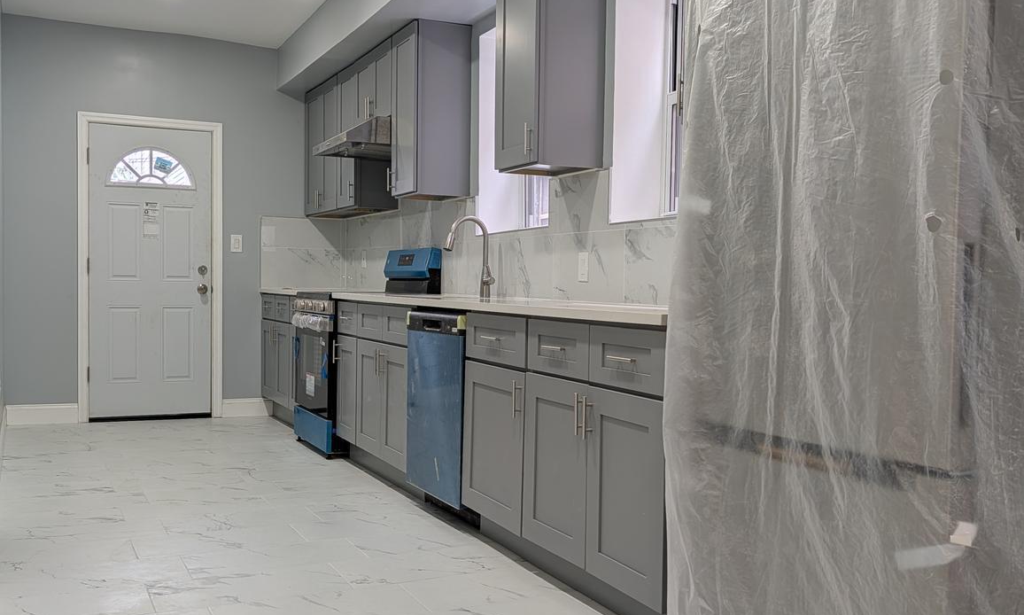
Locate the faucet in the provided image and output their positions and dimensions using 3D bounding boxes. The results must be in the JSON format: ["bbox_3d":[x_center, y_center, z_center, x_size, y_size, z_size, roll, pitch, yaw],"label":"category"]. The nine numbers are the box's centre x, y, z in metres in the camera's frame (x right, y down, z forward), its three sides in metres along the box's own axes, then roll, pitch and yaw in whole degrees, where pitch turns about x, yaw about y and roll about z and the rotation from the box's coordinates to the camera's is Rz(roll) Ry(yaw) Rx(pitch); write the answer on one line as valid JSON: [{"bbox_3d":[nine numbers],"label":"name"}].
[{"bbox_3d":[-0.210,-0.252,4.721,0.260,0.414,0.105,0,2,-26],"label":"faucet"}]

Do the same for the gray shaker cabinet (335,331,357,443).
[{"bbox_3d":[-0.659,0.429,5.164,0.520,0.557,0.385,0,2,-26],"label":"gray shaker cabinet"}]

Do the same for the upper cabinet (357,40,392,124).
[{"bbox_3d":[-0.683,-1.305,5.671,0.320,0.447,0.730,0,2,-26],"label":"upper cabinet"}]

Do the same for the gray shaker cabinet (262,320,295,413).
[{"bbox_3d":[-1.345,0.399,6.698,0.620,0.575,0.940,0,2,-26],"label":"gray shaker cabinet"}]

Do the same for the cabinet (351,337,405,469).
[{"bbox_3d":[-0.374,0.463,4.780,0.625,0.564,0.840,0,2,-26],"label":"cabinet"}]

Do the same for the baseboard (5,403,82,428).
[{"bbox_3d":[-3.155,0.717,6.344,0.418,0.143,0.017,0,2,-26],"label":"baseboard"}]

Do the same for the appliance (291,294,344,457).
[{"bbox_3d":[-0.902,0.368,5.749,0.720,0.935,0.770,0,2,-26],"label":"appliance"}]

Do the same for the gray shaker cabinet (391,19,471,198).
[{"bbox_3d":[-0.438,-1.064,5.173,0.320,0.900,0.395,0,2,-26],"label":"gray shaker cabinet"}]

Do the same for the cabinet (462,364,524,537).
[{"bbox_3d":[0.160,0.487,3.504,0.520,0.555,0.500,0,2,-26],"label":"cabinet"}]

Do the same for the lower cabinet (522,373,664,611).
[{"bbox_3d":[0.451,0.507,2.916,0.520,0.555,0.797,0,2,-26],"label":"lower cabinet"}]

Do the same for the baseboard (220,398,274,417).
[{"bbox_3d":[-1.942,0.730,6.920,0.340,0.123,0.018,0,2,-26],"label":"baseboard"}]

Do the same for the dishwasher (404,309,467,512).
[{"bbox_3d":[-0.064,0.419,4.118,0.620,0.800,0.610,0,2,-26],"label":"dishwasher"}]

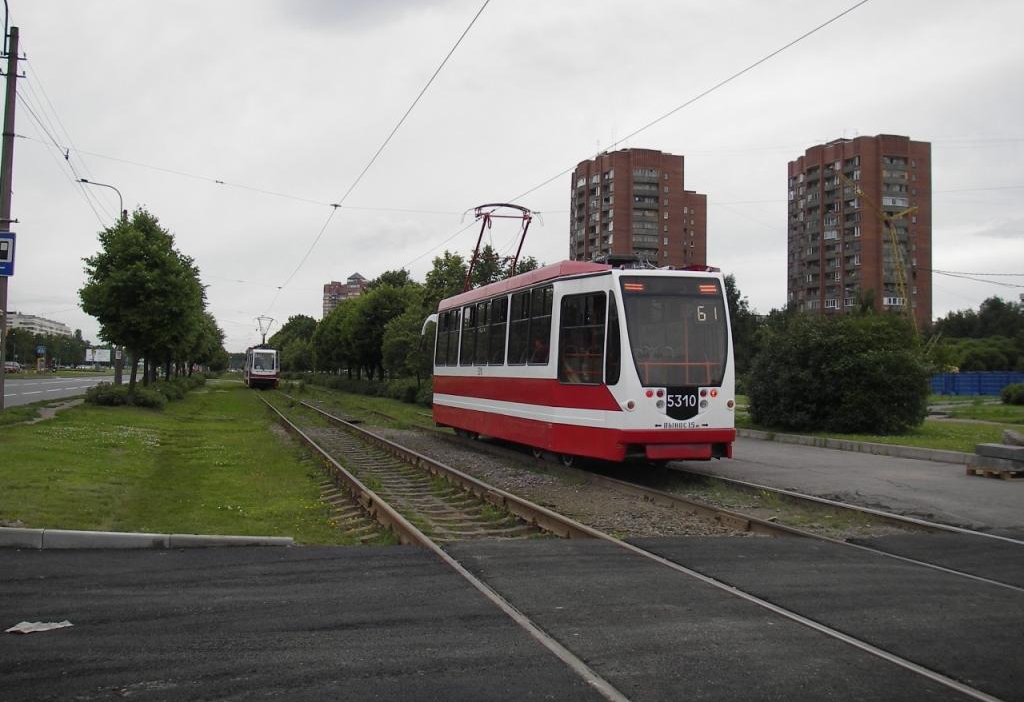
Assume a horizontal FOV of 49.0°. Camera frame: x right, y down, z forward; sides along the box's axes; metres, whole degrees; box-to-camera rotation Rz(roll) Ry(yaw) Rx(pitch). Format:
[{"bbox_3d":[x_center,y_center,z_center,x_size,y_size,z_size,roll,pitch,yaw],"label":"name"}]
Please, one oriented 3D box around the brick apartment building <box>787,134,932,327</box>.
[{"bbox_3d":[74.883,-17.354,241.540,15.500,50.500,27.000,1,-1,-25],"label":"brick apartment building"}]

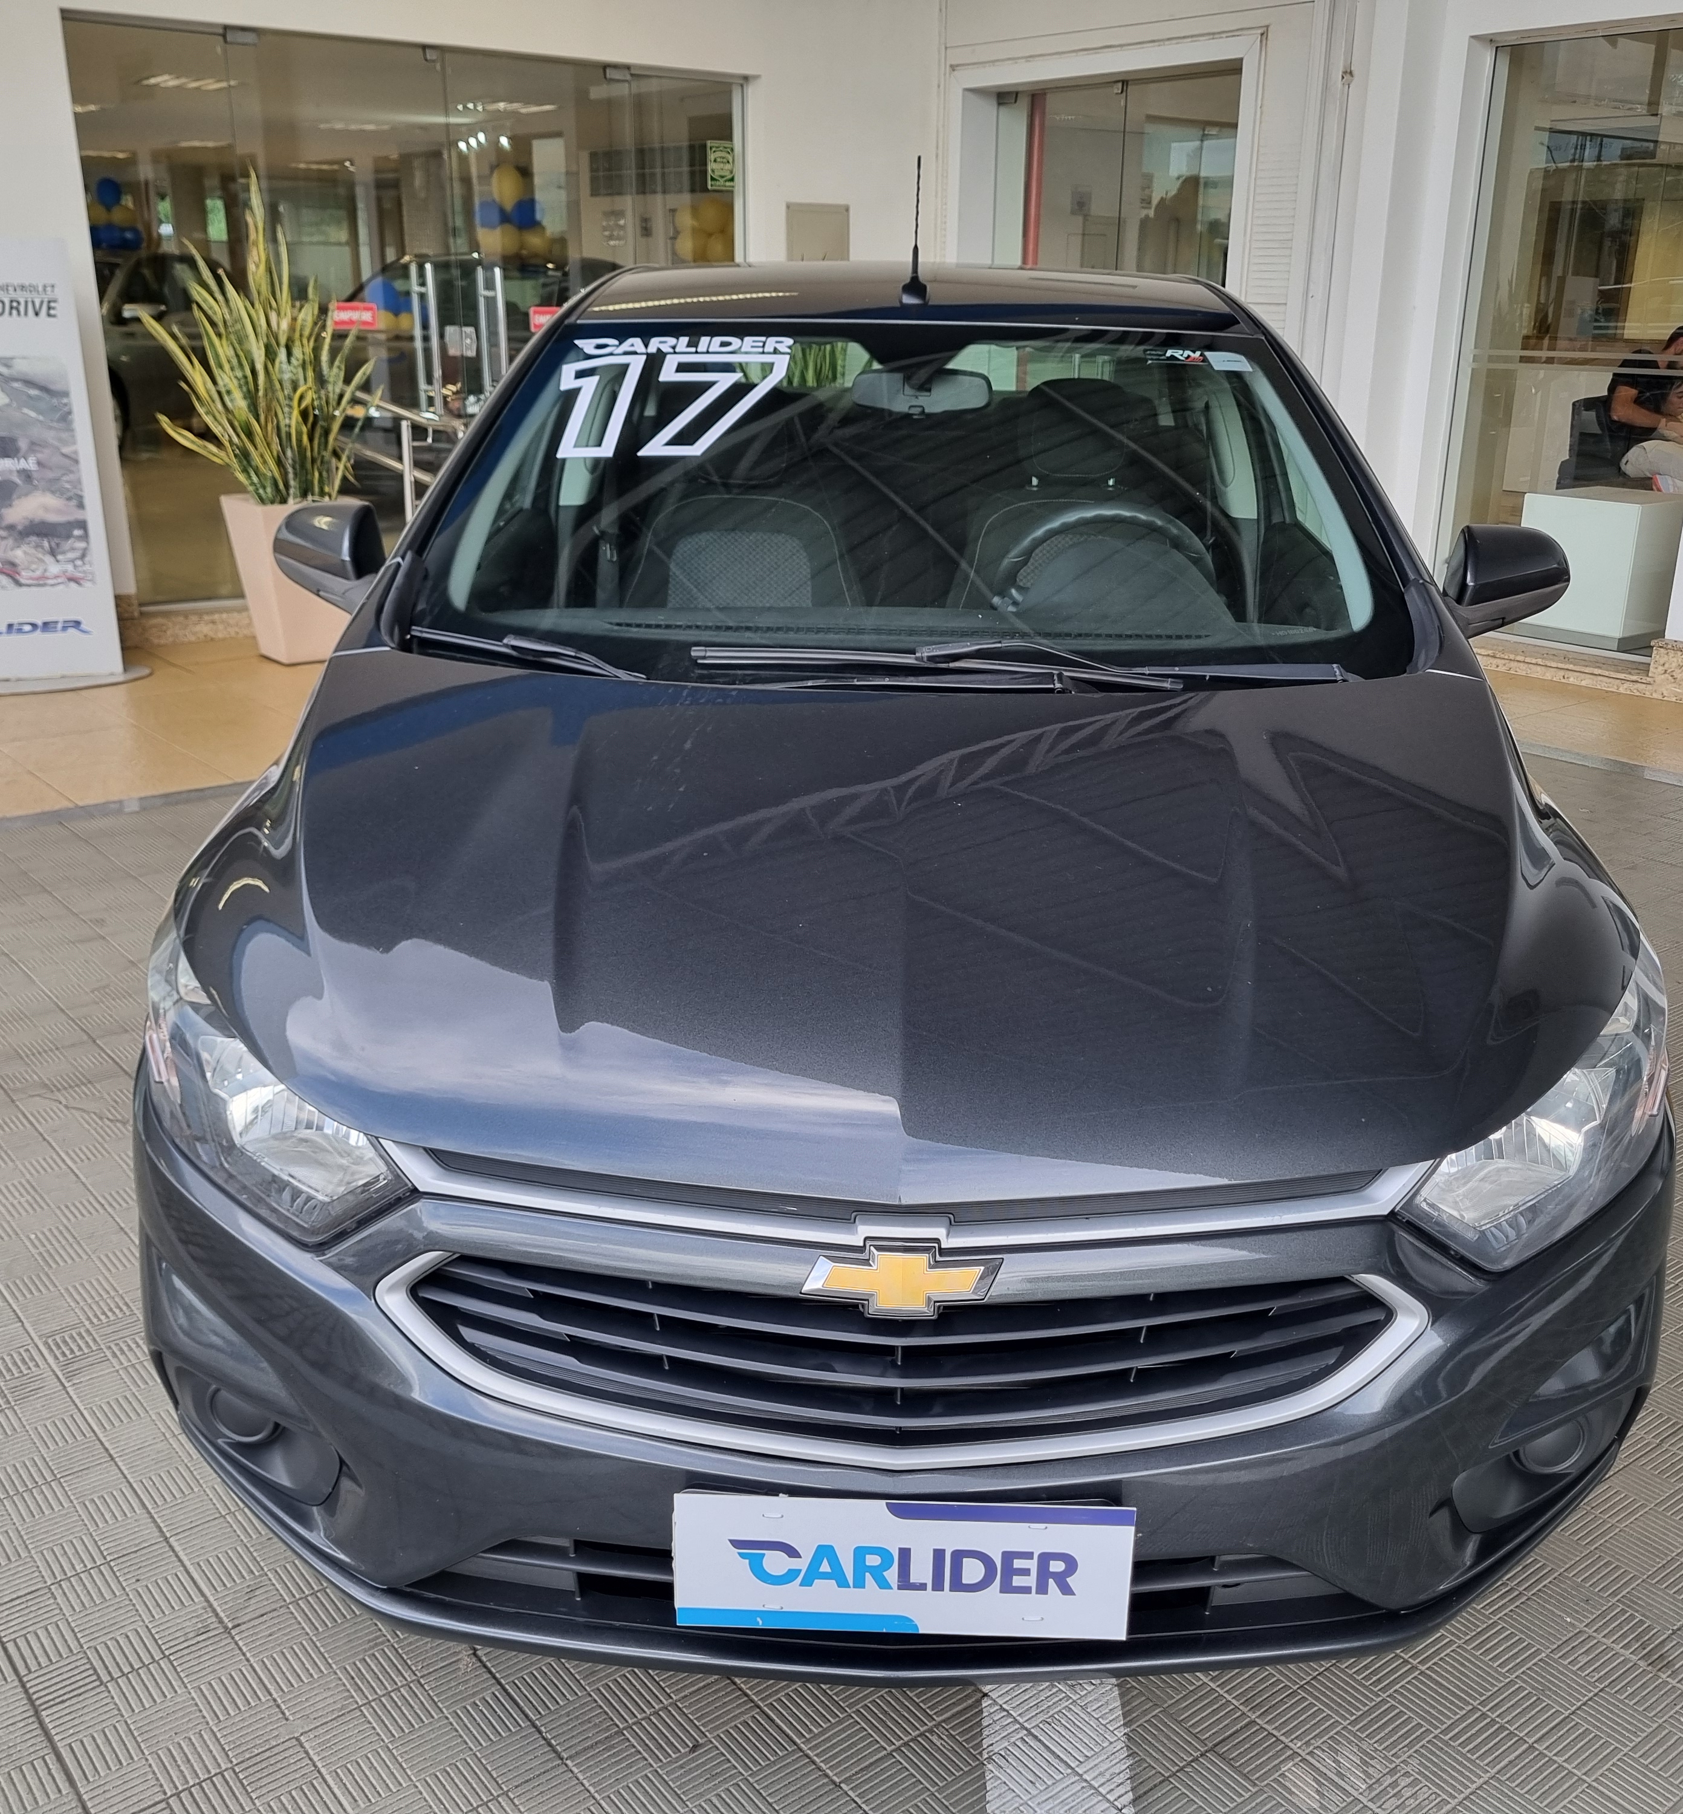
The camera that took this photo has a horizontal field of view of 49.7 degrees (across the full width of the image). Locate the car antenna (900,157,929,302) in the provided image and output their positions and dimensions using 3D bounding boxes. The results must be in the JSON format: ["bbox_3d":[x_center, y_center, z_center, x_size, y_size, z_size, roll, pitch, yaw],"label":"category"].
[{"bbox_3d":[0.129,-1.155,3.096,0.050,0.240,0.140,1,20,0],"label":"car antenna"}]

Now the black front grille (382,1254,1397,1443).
[{"bbox_3d":[0.054,0.392,1.590,0.875,0.130,0.120,1,20,0],"label":"black front grille"}]

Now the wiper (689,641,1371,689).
[{"bbox_3d":[0.228,-0.300,2.272,0.830,0.055,0.090,1,19,2],"label":"wiper"}]

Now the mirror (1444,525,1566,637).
[{"bbox_3d":[0.993,-0.497,2.770,0.220,0.160,0.140,1,20,0],"label":"mirror"}]

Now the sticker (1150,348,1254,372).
[{"bbox_3d":[0.554,-0.842,2.795,0.160,0.008,0.055,5,46,-2],"label":"sticker"}]

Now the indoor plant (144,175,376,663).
[{"bbox_3d":[-2.150,-1.815,6.817,0.820,1.720,0.750,-6,21,-16],"label":"indoor plant"}]

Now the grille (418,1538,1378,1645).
[{"bbox_3d":[0.052,0.624,1.692,0.890,0.100,0.120,1,19,2],"label":"grille"}]

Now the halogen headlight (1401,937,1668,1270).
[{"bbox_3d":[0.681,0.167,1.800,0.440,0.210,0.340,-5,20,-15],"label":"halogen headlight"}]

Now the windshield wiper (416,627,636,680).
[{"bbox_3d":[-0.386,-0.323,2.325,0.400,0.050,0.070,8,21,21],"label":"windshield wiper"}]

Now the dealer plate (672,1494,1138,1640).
[{"bbox_3d":[0.055,0.580,1.595,0.400,0.130,0.012,1,14,2],"label":"dealer plate"}]

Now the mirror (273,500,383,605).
[{"bbox_3d":[-0.753,-0.537,2.757,0.200,0.155,0.130,1,19,2],"label":"mirror"}]

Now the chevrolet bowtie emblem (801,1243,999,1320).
[{"bbox_3d":[0.050,0.317,1.537,0.168,0.065,0.022,1,5,0],"label":"chevrolet bowtie emblem"}]

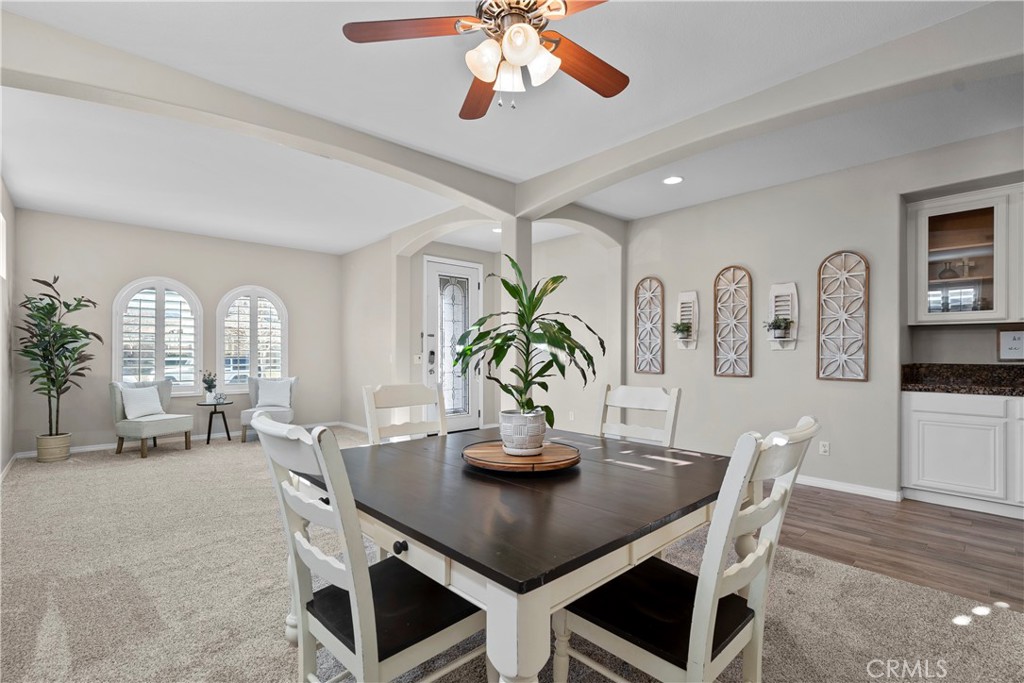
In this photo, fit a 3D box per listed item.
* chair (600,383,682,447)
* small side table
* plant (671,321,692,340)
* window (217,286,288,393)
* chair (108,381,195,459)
[{"bbox_3d":[0.499,0.740,2.174,0.460,1.025,0.540,-1,-1,41],"label":"chair"},{"bbox_3d":[-3.850,1.057,5.909,0.410,0.506,0.410,1,-1,-43],"label":"small side table"},{"bbox_3d":[1.818,-0.118,4.832,0.150,0.200,0.200,1,-2,-42],"label":"plant"},{"bbox_3d":[-3.649,-0.023,6.462,0.910,1.530,0.100,1,-2,-42],"label":"window"},{"bbox_3d":[-4.199,0.878,5.338,0.630,0.805,0.610,0,-1,27],"label":"chair"}]

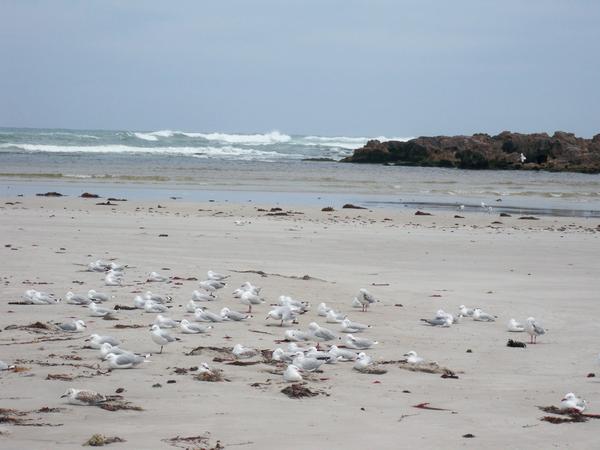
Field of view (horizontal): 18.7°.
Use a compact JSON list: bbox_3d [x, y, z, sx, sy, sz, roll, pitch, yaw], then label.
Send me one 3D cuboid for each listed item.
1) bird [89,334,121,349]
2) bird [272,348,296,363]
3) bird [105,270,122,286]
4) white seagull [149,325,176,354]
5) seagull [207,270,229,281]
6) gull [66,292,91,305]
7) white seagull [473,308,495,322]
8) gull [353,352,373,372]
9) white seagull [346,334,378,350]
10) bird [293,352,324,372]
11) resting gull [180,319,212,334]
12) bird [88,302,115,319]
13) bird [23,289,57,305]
[{"bbox_3d":[-1.981,1.187,18.462,0.385,0.160,0.140,1,3,-18],"label":"bird"},{"bbox_3d":[-0.117,1.267,17.710,0.350,0.155,0.140,0,3,-25],"label":"bird"},{"bbox_3d":[-2.323,0.683,22.755,0.130,0.150,0.330,4,3,36],"label":"bird"},{"bbox_3d":[-1.171,0.997,15.952,0.350,0.253,0.130,-1,4,-42],"label":"white seagull"},{"bbox_3d":[-1.087,0.663,24.021,0.380,0.135,0.130,0,3,-35],"label":"seagull"},{"bbox_3d":[-2.860,0.950,23.603,0.360,0.169,0.140,0,3,-22],"label":"gull"},{"bbox_3d":[2.362,1.149,23.175,0.350,0.160,0.140,0,3,-22],"label":"white seagull"},{"bbox_3d":[0.622,1.319,17.524,0.140,0.183,0.350,3,3,31],"label":"gull"},{"bbox_3d":[0.573,1.072,16.752,0.350,0.140,0.130,1,3,-20],"label":"white seagull"},{"bbox_3d":[0.075,1.124,15.036,0.340,0.170,0.140,0,3,-28],"label":"bird"},{"bbox_3d":[-0.989,0.977,17.605,0.350,0.147,0.130,0,3,-28],"label":"resting gull"},{"bbox_3d":[-2.040,0.876,18.938,0.350,0.150,0.130,0,3,-31],"label":"bird"},{"bbox_3d":[-3.331,0.930,23.503,0.380,0.200,0.150,0,3,-22],"label":"bird"}]

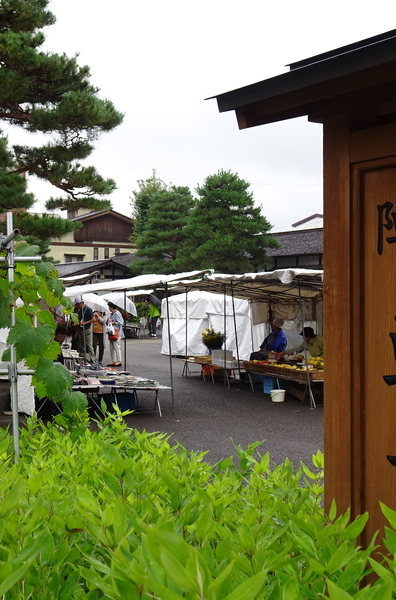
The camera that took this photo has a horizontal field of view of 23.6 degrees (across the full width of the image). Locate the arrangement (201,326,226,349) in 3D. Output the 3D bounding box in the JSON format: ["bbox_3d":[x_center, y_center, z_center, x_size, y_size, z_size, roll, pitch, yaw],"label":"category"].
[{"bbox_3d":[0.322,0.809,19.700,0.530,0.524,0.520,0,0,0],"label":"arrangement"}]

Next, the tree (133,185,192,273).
[{"bbox_3d":[-1.545,-2.106,48.000,4.000,7.491,4.000,0,0,0],"label":"tree"}]

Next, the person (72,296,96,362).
[{"bbox_3d":[-2.791,0.741,23.300,0.580,1.640,0.500,0,0,-10],"label":"person"}]

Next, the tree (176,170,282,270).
[{"bbox_3d":[1.377,-2.267,45.000,5.000,7.814,5.000,0,0,0],"label":"tree"}]

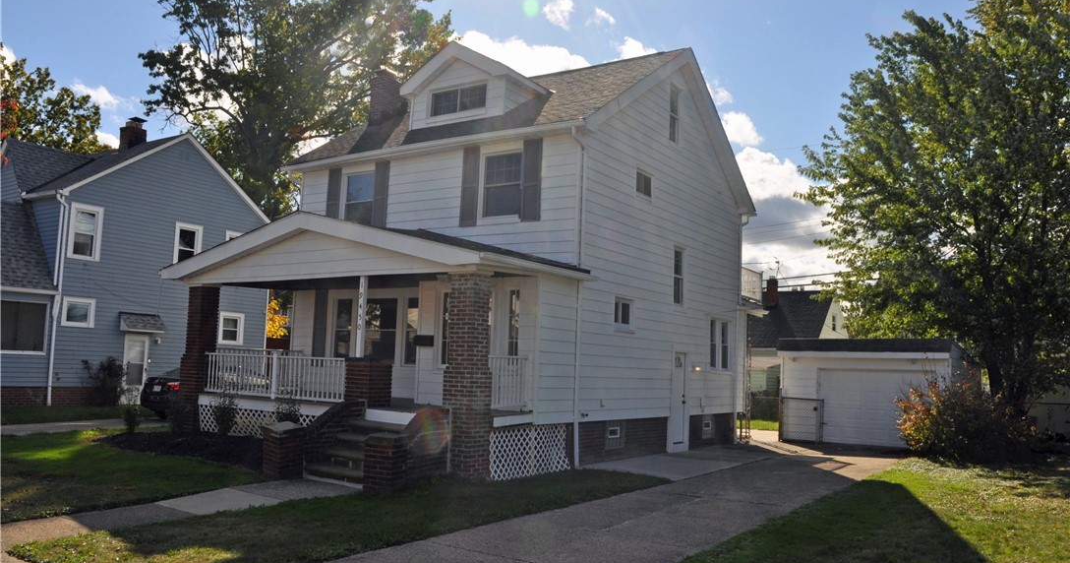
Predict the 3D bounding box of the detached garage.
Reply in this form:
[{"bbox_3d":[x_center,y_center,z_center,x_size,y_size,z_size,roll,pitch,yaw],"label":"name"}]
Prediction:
[{"bbox_3d":[10.787,3.423,25.055,4.800,3.000,6.200,-1,-7,35],"label":"detached garage"}]

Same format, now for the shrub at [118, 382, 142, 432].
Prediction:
[{"bbox_3d":[-8.400,2.629,16.683,0.480,1.000,0.480,5,-6,-26],"label":"shrub"}]

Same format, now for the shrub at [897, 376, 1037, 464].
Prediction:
[{"bbox_3d":[10.417,3.268,19.333,3.200,2.050,2.600,-1,-7,28],"label":"shrub"}]

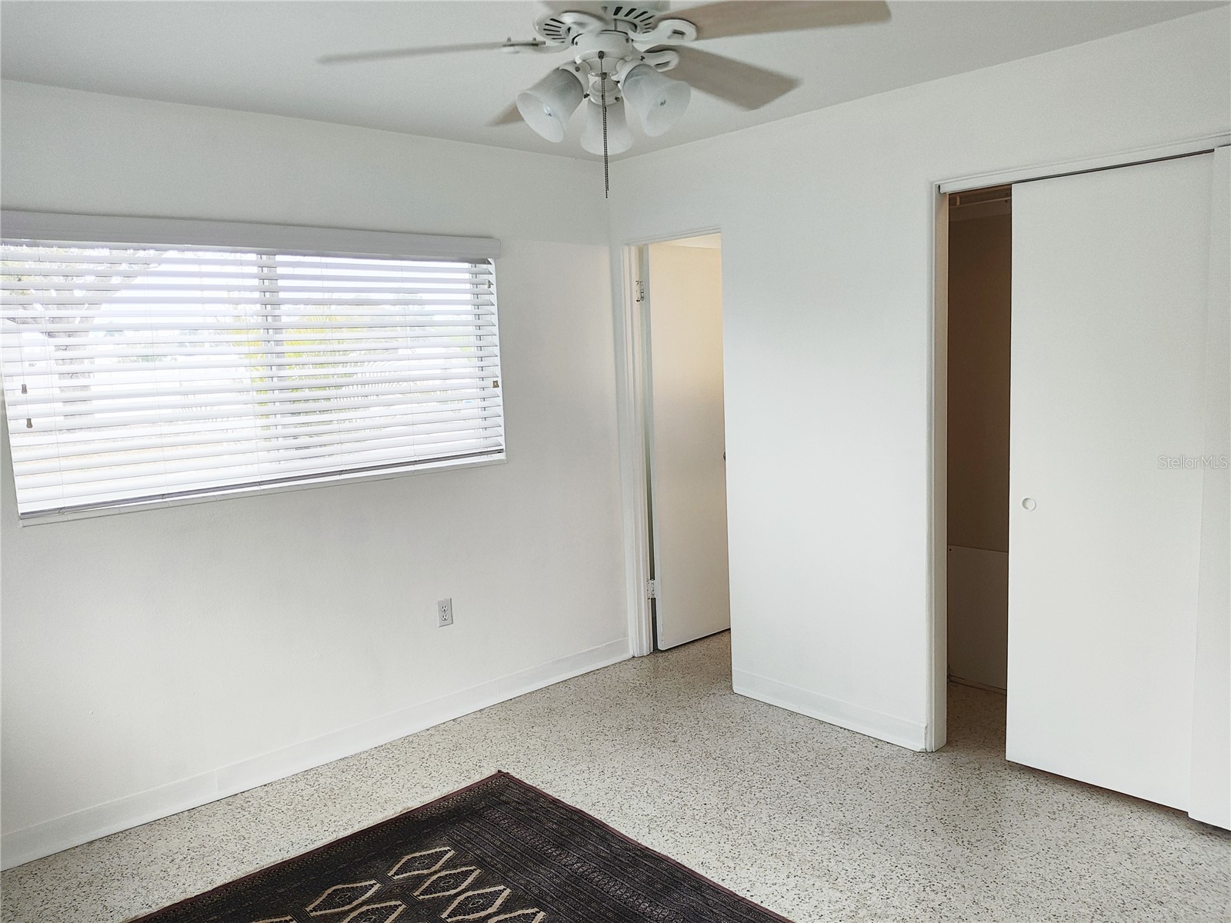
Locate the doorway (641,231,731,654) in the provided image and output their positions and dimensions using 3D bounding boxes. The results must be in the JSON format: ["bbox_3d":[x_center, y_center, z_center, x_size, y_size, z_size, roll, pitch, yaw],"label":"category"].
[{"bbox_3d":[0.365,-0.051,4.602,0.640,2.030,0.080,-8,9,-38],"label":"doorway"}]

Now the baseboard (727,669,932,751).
[{"bbox_3d":[0.857,1.013,3.687,0.020,0.115,0.932,-9,10,-43],"label":"baseboard"}]

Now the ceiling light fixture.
[{"bbox_3d":[-0.002,-0.820,1.774,1.070,0.570,1.040,5,10,44],"label":"ceiling light fixture"}]

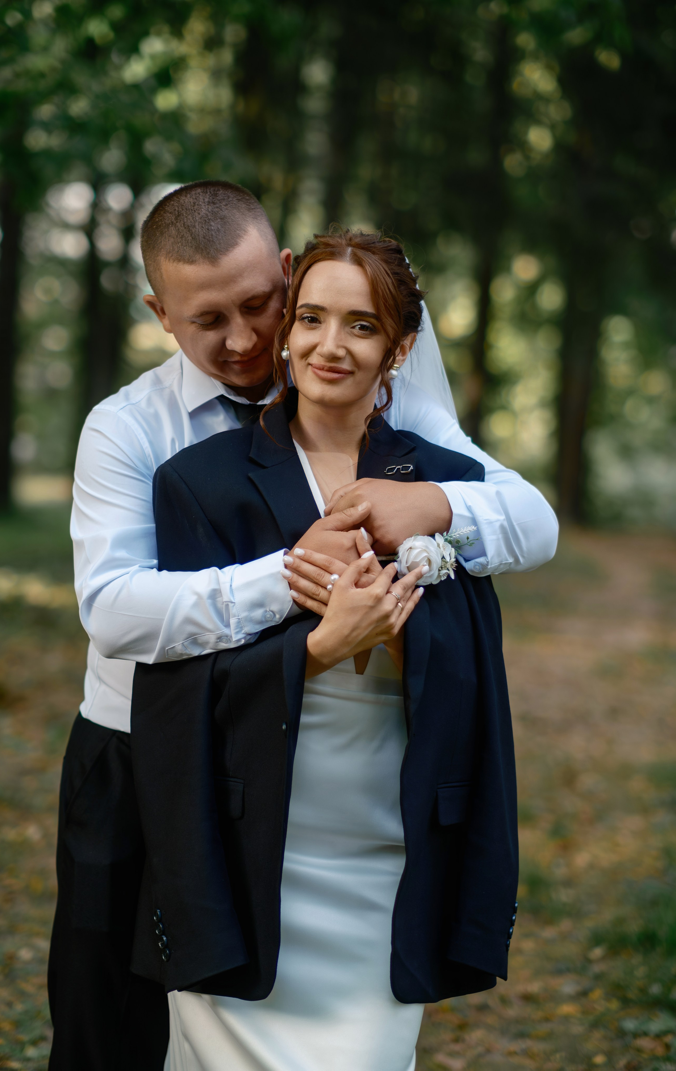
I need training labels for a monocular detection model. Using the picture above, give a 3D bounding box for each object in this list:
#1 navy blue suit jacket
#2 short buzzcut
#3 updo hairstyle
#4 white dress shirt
[{"bbox_3d":[-0.020,0.197,3.110,0.475,0.750,0.320,0,2,-6],"label":"navy blue suit jacket"},{"bbox_3d":[-0.163,-0.362,3.160,0.168,0.160,0.195,-18,25,-6],"label":"short buzzcut"},{"bbox_3d":[0.008,-0.257,3.110,0.187,0.243,0.220,8,2,8],"label":"updo hairstyle"},{"bbox_3d":[-0.035,0.004,3.140,0.585,0.485,0.460,0,2,-12],"label":"white dress shirt"}]

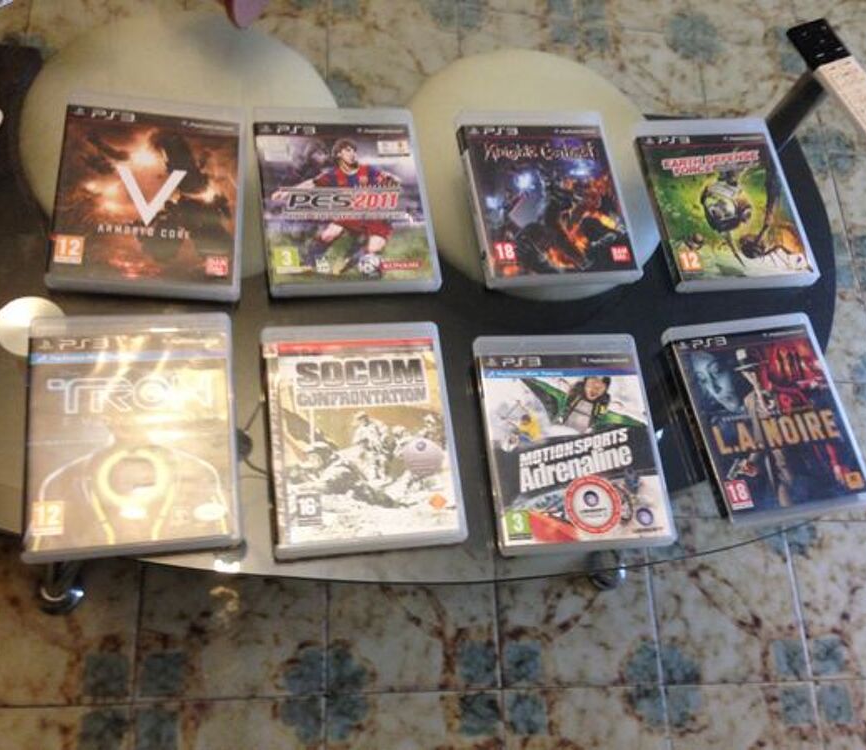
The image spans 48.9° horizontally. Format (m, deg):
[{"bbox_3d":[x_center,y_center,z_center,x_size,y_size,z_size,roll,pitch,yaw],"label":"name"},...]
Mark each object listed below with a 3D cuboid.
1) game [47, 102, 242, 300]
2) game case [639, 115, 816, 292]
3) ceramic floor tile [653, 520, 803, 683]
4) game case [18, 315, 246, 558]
[{"bbox_3d":[-0.216,-0.141,0.743,0.135,0.015,0.171,3,67,-13],"label":"game"},{"bbox_3d":[0.266,-0.158,0.870,0.135,0.015,0.171,-5,69,-16],"label":"game case"},{"bbox_3d":[0.363,0.281,1.191,0.200,0.010,0.200,3,67,-13],"label":"ceramic floor tile"},{"bbox_3d":[-0.208,0.039,0.668,0.135,0.015,0.172,-2,68,-15],"label":"game case"}]

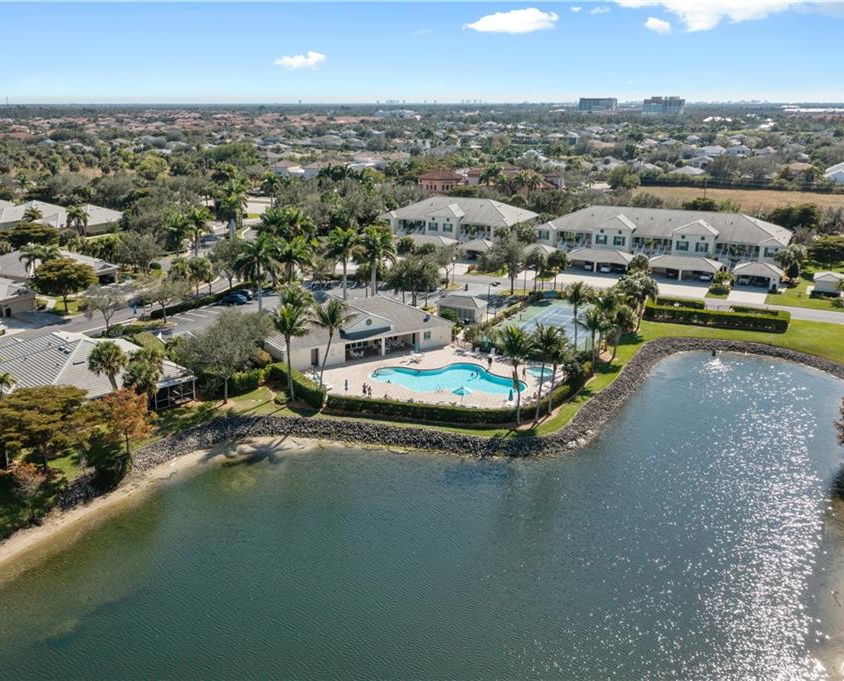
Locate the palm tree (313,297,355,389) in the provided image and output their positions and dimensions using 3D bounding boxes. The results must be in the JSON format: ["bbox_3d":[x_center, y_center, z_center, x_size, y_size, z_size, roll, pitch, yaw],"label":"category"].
[{"bbox_3d":[-10.470,0.418,95.054,5.300,11.169,5.100,0,17,0],"label":"palm tree"}]

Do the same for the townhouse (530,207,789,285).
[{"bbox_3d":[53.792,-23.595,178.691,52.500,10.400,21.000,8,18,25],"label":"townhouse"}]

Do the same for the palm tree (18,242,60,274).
[{"bbox_3d":[-68.388,-12.166,142.026,6.500,9.600,6.500,0,17,0],"label":"palm tree"}]

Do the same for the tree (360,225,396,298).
[{"bbox_3d":[-7.320,-11.740,131.109,6.000,14.600,6.000,0,17,0],"label":"tree"}]

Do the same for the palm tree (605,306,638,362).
[{"bbox_3d":[26.456,-1.025,105.853,4.600,7.751,4.500,0,17,0],"label":"palm tree"}]

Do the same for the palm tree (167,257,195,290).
[{"bbox_3d":[-42.992,-11.518,142.403,4.500,6.929,4.400,0,17,0],"label":"palm tree"}]

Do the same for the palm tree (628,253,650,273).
[{"bbox_3d":[41.999,-13.832,153.486,4.100,6.200,4.100,0,17,0],"label":"palm tree"}]

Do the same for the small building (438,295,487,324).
[{"bbox_3d":[6.500,-5.404,128.406,7.600,4.000,4.700,9,19,26],"label":"small building"}]

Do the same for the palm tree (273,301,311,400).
[{"bbox_3d":[-15.113,1.568,92.645,4.600,11.700,4.600,0,17,0],"label":"palm tree"}]

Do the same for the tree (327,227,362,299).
[{"bbox_3d":[-13.000,-12.630,135.010,6.200,13.430,6.200,0,17,0],"label":"tree"}]

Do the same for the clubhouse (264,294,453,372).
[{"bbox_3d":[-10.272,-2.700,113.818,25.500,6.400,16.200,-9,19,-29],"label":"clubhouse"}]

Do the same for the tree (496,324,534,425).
[{"bbox_3d":[9.880,3.680,84.430,4.100,11.160,4.100,0,17,0],"label":"tree"}]

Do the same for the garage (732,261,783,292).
[{"bbox_3d":[63.522,-12.491,150.423,8.300,4.200,7.000,8,19,26],"label":"garage"}]

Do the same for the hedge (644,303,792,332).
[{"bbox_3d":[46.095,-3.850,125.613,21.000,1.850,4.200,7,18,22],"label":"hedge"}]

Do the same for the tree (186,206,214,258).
[{"bbox_3d":[-48.810,-23.650,175.080,6.000,11.590,6.000,0,17,0],"label":"tree"}]

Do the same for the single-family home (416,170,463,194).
[{"bbox_3d":[6.742,-59.240,298.073,17.000,10.000,15.000,-1,17,-3],"label":"single-family home"}]

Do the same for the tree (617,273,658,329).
[{"bbox_3d":[32.568,-5.725,120.380,6.000,9.200,5.600,0,17,0],"label":"tree"}]

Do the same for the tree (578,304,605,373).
[{"bbox_3d":[22.032,-0.060,102.761,3.800,9.000,3.800,0,17,0],"label":"tree"}]

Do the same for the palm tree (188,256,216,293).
[{"bbox_3d":[-38.940,-11.210,140.790,4.600,7.390,4.600,0,17,0],"label":"palm tree"}]

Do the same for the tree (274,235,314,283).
[{"bbox_3d":[-24.171,-14.963,149.975,7.000,10.000,6.600,0,17,0],"label":"tree"}]

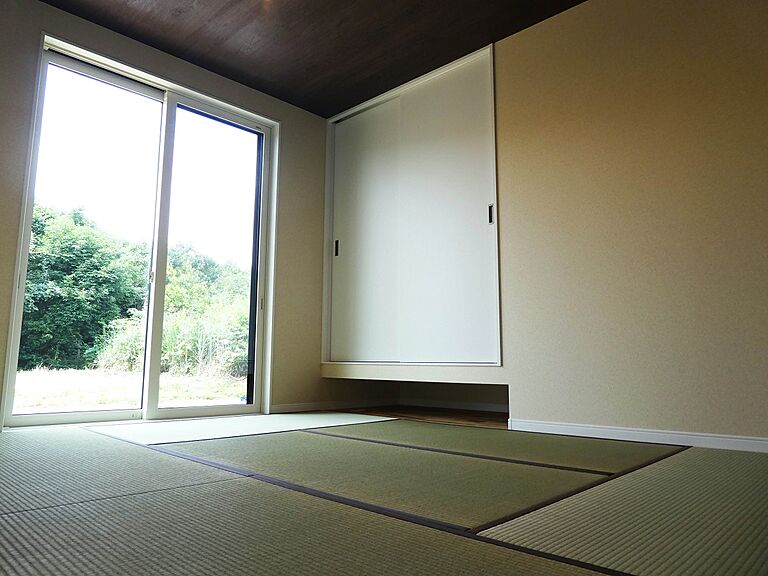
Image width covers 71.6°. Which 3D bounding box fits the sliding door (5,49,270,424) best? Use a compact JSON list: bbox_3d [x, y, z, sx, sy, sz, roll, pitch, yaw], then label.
[{"bbox_3d":[-1.460,-0.248,3.569,0.100,2.190,1.620,-7,-11,43],"label":"sliding door"}]

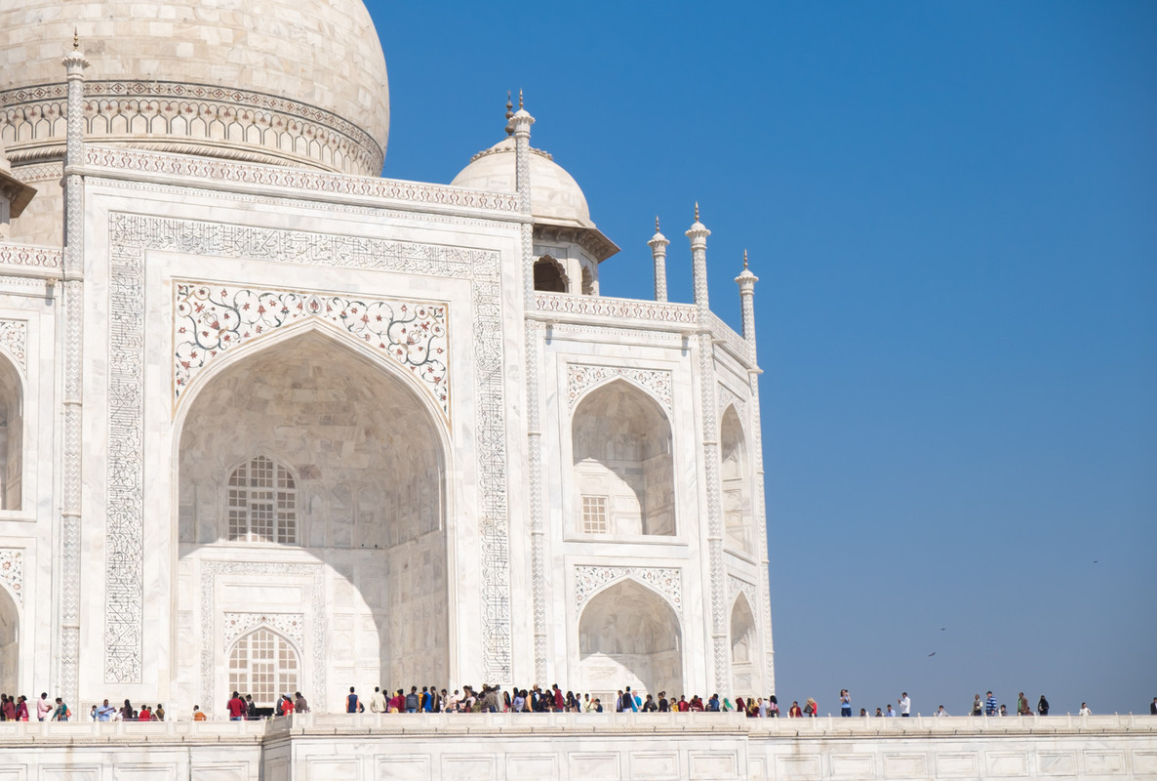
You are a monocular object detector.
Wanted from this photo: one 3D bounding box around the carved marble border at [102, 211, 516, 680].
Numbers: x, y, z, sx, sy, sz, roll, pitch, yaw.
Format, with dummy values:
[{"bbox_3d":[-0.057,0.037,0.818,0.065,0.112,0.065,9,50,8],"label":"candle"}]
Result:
[{"bbox_3d":[-12.064,2.869,95.482,19.283,21.114,0.304,4,-14,-27],"label":"carved marble border"}]

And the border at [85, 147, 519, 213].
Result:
[{"bbox_3d":[-12.557,-9.853,98.288,21.482,0.966,0.386,4,-14,-27],"label":"border"}]

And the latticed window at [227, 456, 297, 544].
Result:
[{"bbox_3d":[-15.518,5.374,102.272,3.460,4.393,0.251,4,-13,-27],"label":"latticed window"}]

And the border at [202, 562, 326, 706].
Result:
[{"bbox_3d":[-15.140,11.936,100.267,6.210,7.360,0.304,4,-14,-27],"label":"border"}]

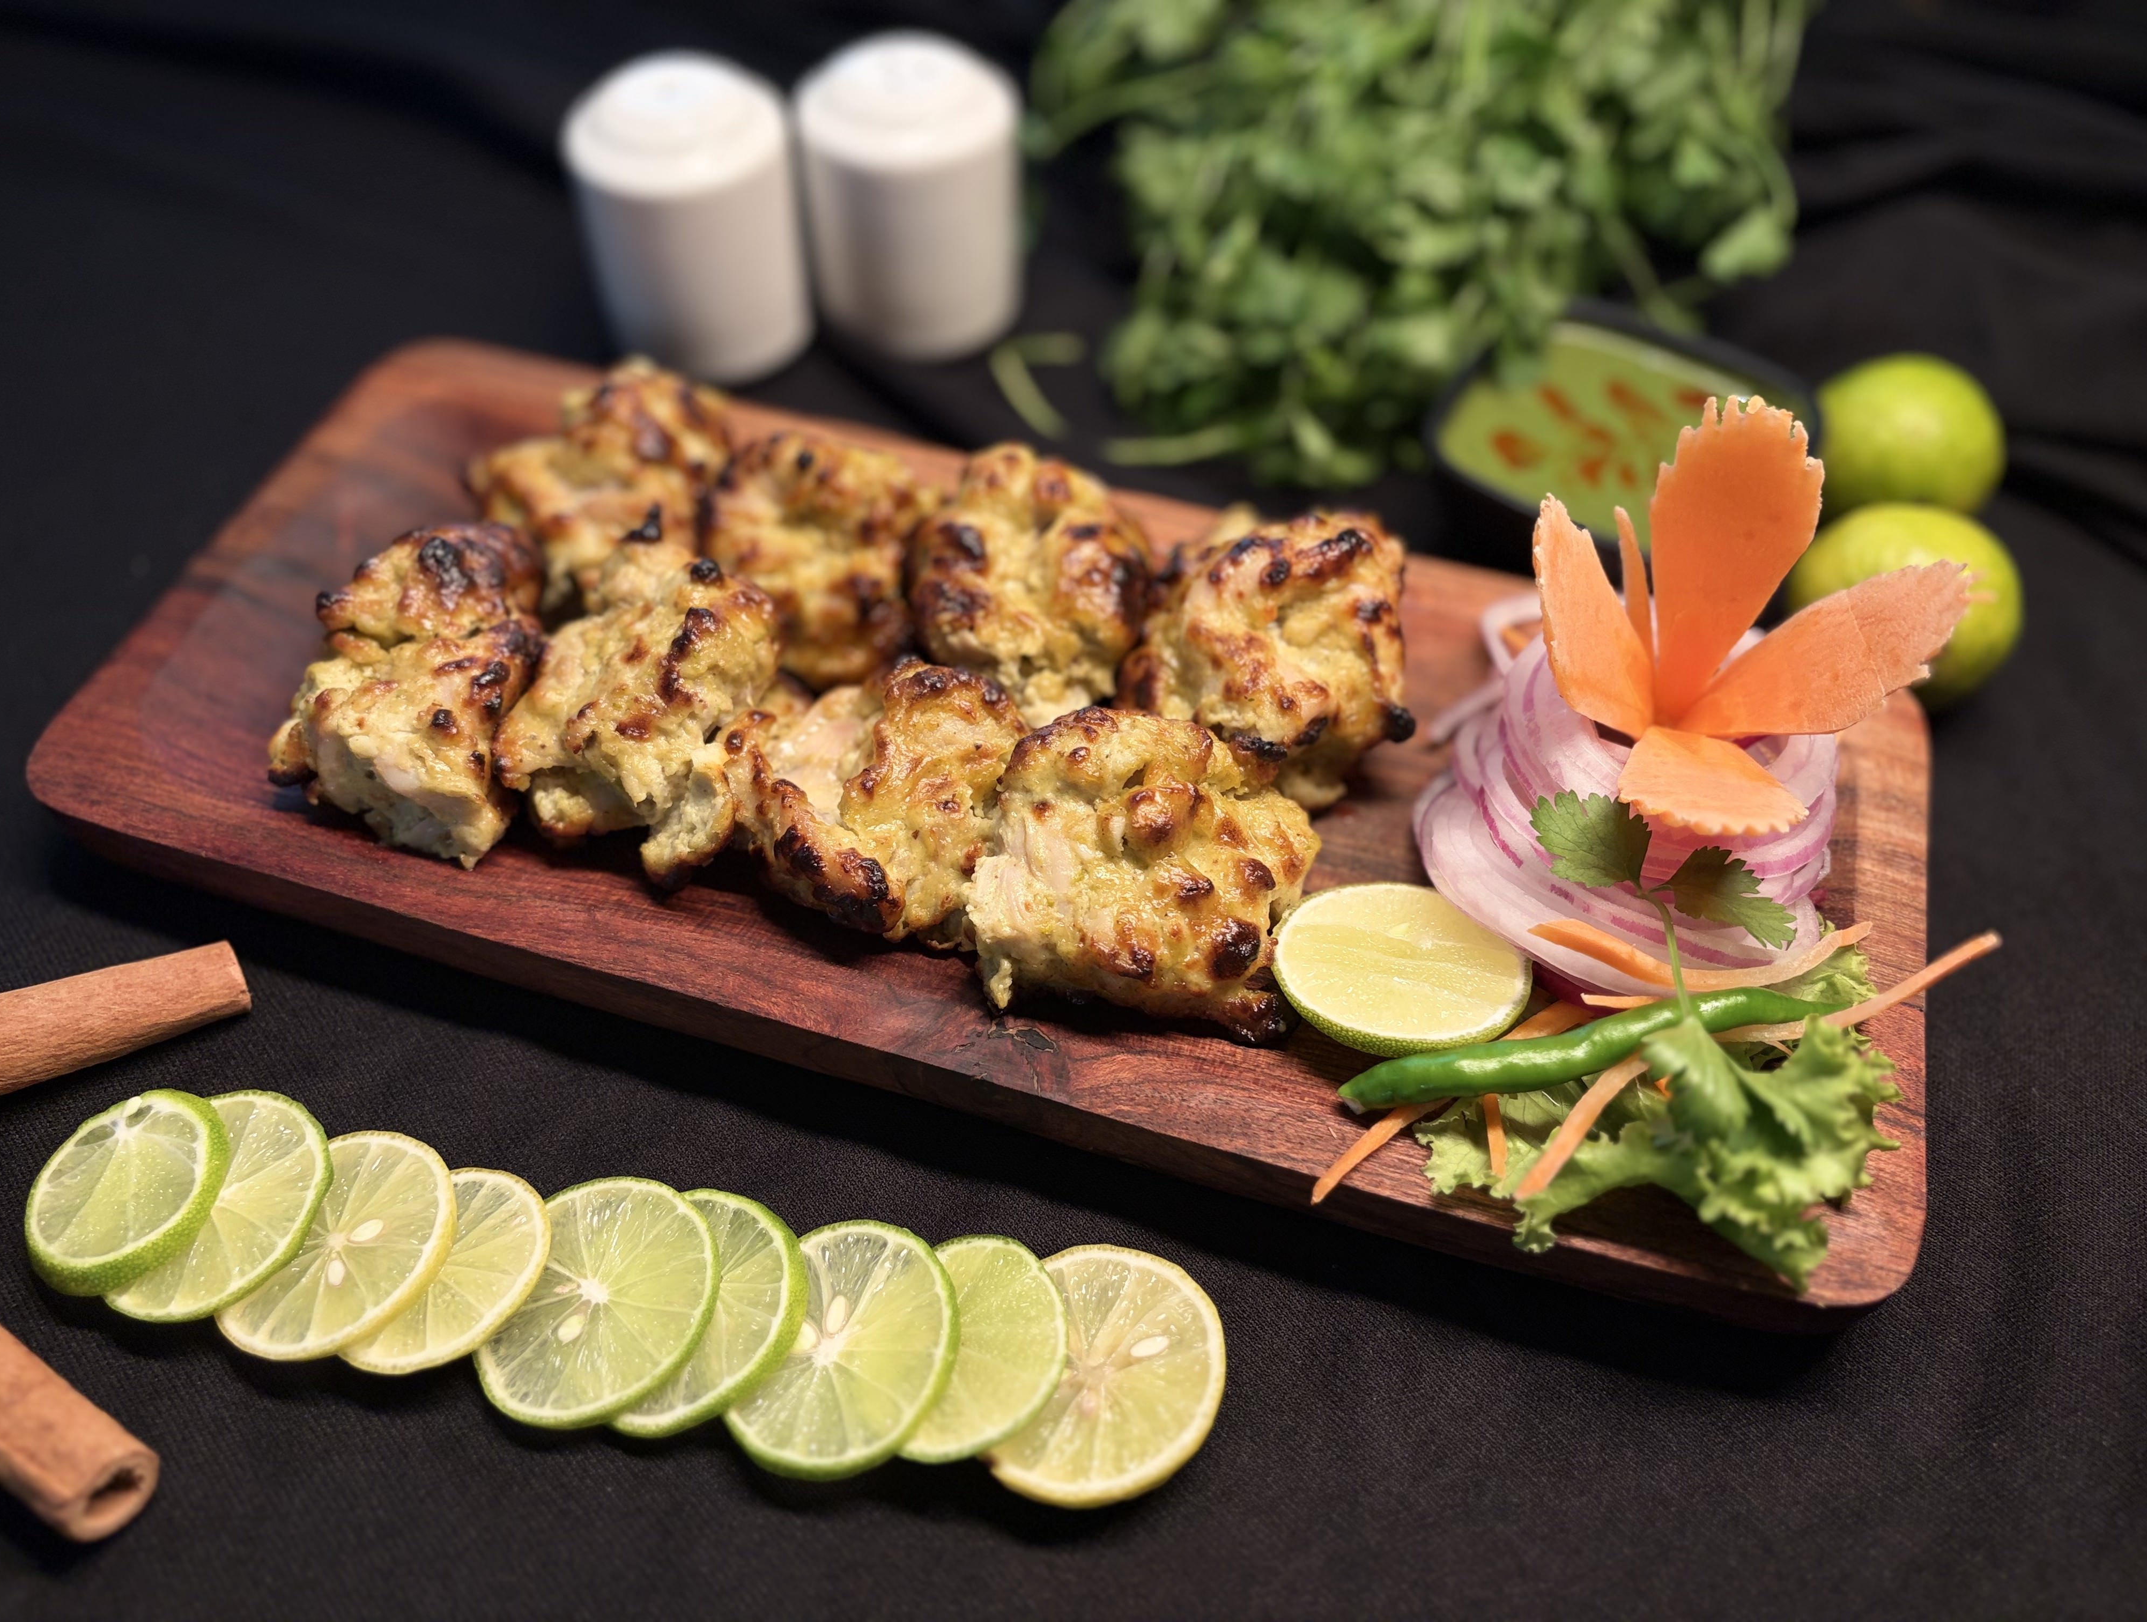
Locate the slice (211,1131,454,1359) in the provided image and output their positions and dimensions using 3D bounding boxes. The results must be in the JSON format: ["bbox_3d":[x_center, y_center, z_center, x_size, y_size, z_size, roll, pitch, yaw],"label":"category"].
[{"bbox_3d":[-0.117,0.068,0.257,0.039,0.004,0.039,-7,46,11],"label":"slice"}]

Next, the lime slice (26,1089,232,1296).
[{"bbox_3d":[-0.154,0.061,0.263,0.035,0.005,0.035,-7,53,10],"label":"lime slice"}]

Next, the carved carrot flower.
[{"bbox_3d":[0.113,-0.028,0.279,0.071,0.050,0.070,1,52,0],"label":"carved carrot flower"}]

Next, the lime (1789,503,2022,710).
[{"bbox_3d":[0.180,-0.044,0.354,0.047,0.045,0.046,9,55,5],"label":"lime"}]

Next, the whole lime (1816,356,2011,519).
[{"bbox_3d":[0.193,-0.083,0.383,0.046,0.045,0.046,9,55,5],"label":"whole lime"}]

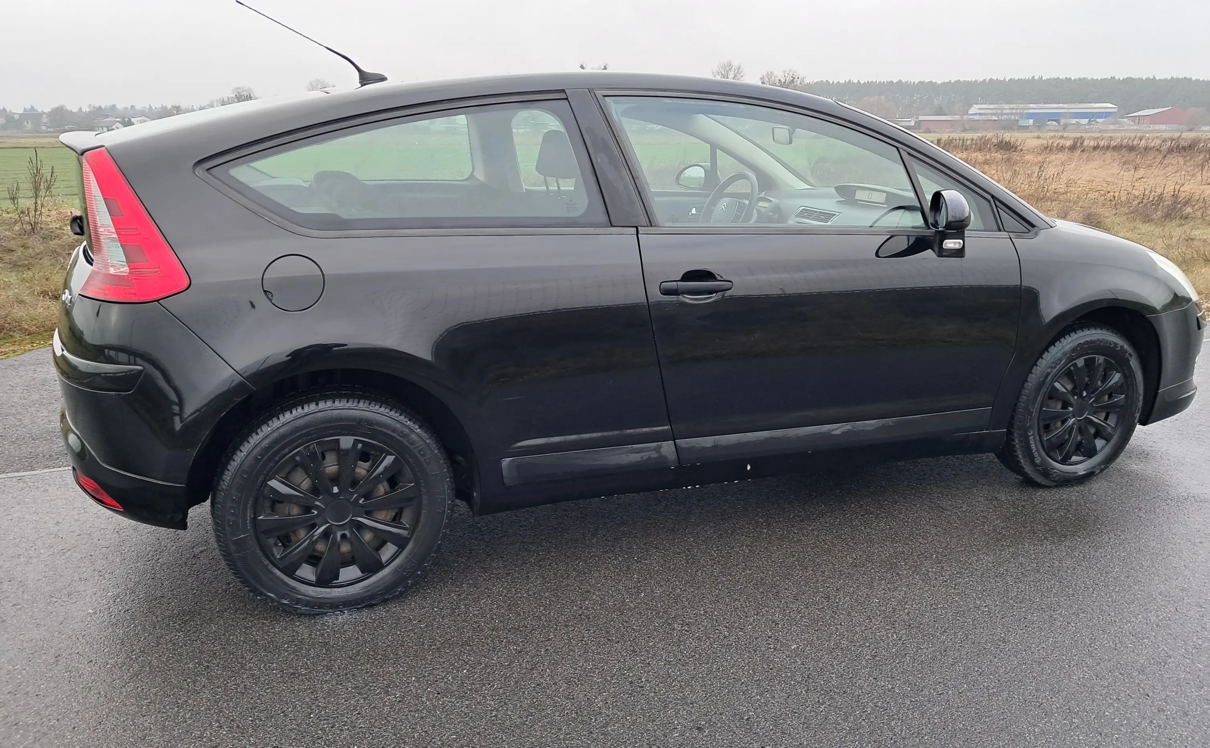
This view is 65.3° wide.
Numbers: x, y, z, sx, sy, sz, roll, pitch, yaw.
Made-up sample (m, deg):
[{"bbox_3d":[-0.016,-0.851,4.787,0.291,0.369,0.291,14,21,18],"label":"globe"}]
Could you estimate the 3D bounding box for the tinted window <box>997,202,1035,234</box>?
[{"bbox_3d":[1.403,-0.534,3.223,0.166,0.102,0.040,-8,17,-28],"label":"tinted window"}]

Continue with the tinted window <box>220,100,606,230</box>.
[{"bbox_3d":[-0.466,-0.548,2.482,0.990,0.375,0.050,-6,-7,-20],"label":"tinted window"}]

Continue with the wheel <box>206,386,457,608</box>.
[{"bbox_3d":[-0.735,0.349,2.589,0.632,0.632,0.205,-6,16,-20],"label":"wheel"}]

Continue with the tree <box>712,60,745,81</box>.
[{"bbox_3d":[30.188,-67.143,228.281,9.500,16.800,9.500,2,15,7],"label":"tree"}]

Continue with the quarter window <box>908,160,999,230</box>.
[{"bbox_3d":[1.157,-0.597,3.132,0.300,0.270,0.040,-6,-6,-20],"label":"quarter window"}]

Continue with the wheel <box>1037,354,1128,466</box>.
[{"bbox_3d":[1.712,0.119,3.462,0.430,0.430,0.150,-6,16,-20],"label":"wheel"}]

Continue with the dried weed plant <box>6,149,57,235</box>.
[{"bbox_3d":[-6.881,-2.160,11.204,0.540,0.981,0.500,-9,17,-30],"label":"dried weed plant"}]

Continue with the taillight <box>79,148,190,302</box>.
[{"bbox_3d":[-1.154,-0.364,2.277,0.265,0.365,0.245,-6,16,-20],"label":"taillight"}]

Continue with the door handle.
[{"bbox_3d":[0.264,-0.249,2.713,0.235,0.045,0.055,-6,16,-20],"label":"door handle"}]

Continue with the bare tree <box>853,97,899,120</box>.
[{"bbox_3d":[88.963,-85.235,309.063,15.000,11.000,15.000,4,15,15],"label":"bare tree"}]

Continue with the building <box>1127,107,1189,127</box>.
[{"bbox_3d":[182.137,-83.154,309.155,14.500,7.200,20.000,2,15,8],"label":"building"}]

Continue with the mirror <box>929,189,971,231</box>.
[{"bbox_3d":[1.056,-0.500,2.884,0.095,0.132,0.165,-1,15,-5],"label":"mirror"}]

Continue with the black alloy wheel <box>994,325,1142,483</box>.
[{"bbox_3d":[1.697,0.114,3.496,0.630,0.630,0.205,-6,16,-21],"label":"black alloy wheel"}]

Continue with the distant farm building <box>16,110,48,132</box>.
[{"bbox_3d":[-166.915,-73.604,274.997,8.500,5.990,7.500,-3,15,-10],"label":"distant farm building"}]

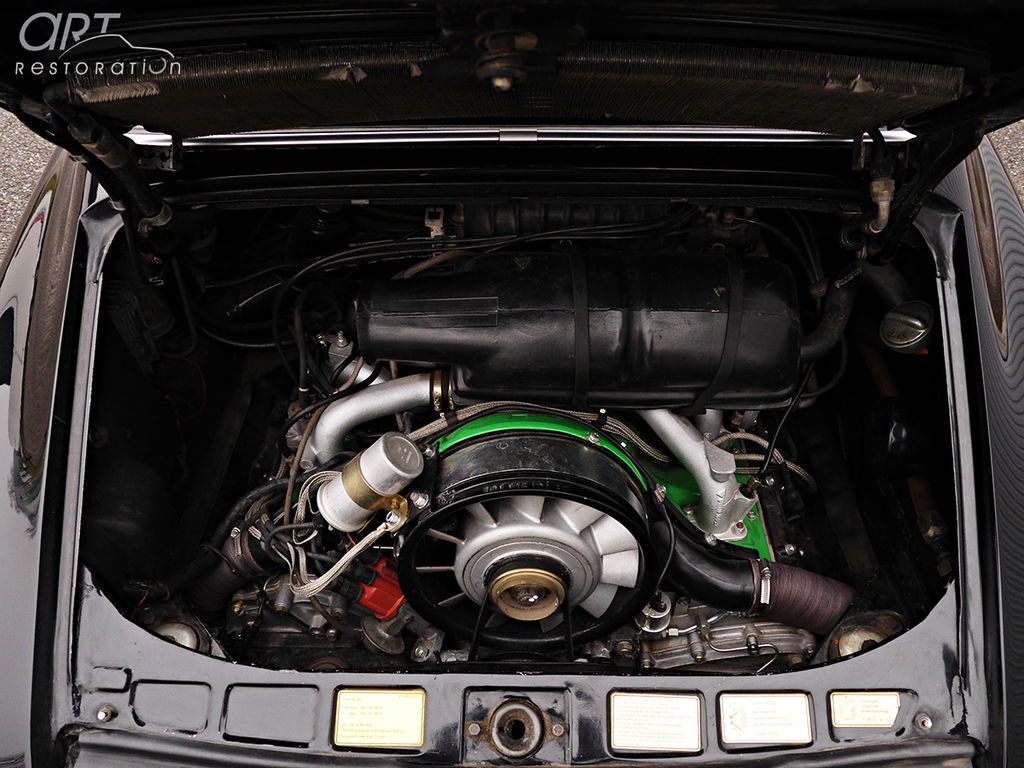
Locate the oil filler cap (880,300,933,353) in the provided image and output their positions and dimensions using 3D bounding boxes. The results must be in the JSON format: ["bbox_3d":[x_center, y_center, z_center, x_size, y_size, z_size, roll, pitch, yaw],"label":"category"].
[{"bbox_3d":[0.476,-0.068,1.000,0.064,0.030,0.064,-34,26,25],"label":"oil filler cap"}]

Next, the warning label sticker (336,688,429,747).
[{"bbox_3d":[-0.129,0.327,0.811,0.086,0.002,0.051,0,75,0],"label":"warning label sticker"}]

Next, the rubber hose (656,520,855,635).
[{"bbox_3d":[0.288,0.223,0.981,0.235,0.145,0.115,0,39,0],"label":"rubber hose"}]

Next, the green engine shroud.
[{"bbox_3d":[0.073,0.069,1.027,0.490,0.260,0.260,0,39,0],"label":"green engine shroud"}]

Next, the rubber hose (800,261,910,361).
[{"bbox_3d":[0.420,-0.093,1.032,0.135,0.100,0.105,0,39,0],"label":"rubber hose"}]

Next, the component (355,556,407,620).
[{"bbox_3d":[-0.150,0.237,0.955,0.062,0.068,0.062,0,39,0],"label":"component"}]

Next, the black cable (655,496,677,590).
[{"bbox_3d":[0.173,0.180,0.933,0.027,0.100,0.060,0,39,0],"label":"black cable"}]

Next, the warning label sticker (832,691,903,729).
[{"bbox_3d":[0.348,0.320,0.812,0.067,0.002,0.032,0,75,0],"label":"warning label sticker"}]

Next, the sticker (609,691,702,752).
[{"bbox_3d":[0.141,0.331,0.810,0.087,0.002,0.051,0,75,0],"label":"sticker"}]

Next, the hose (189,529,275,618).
[{"bbox_3d":[-0.333,0.225,0.986,0.095,0.110,0.090,0,39,0],"label":"hose"}]

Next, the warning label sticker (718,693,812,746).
[{"bbox_3d":[0.248,0.327,0.810,0.086,0.002,0.045,0,75,0],"label":"warning label sticker"}]

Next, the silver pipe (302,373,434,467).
[{"bbox_3d":[-0.178,0.048,1.013,0.165,0.140,0.100,0,39,0],"label":"silver pipe"}]

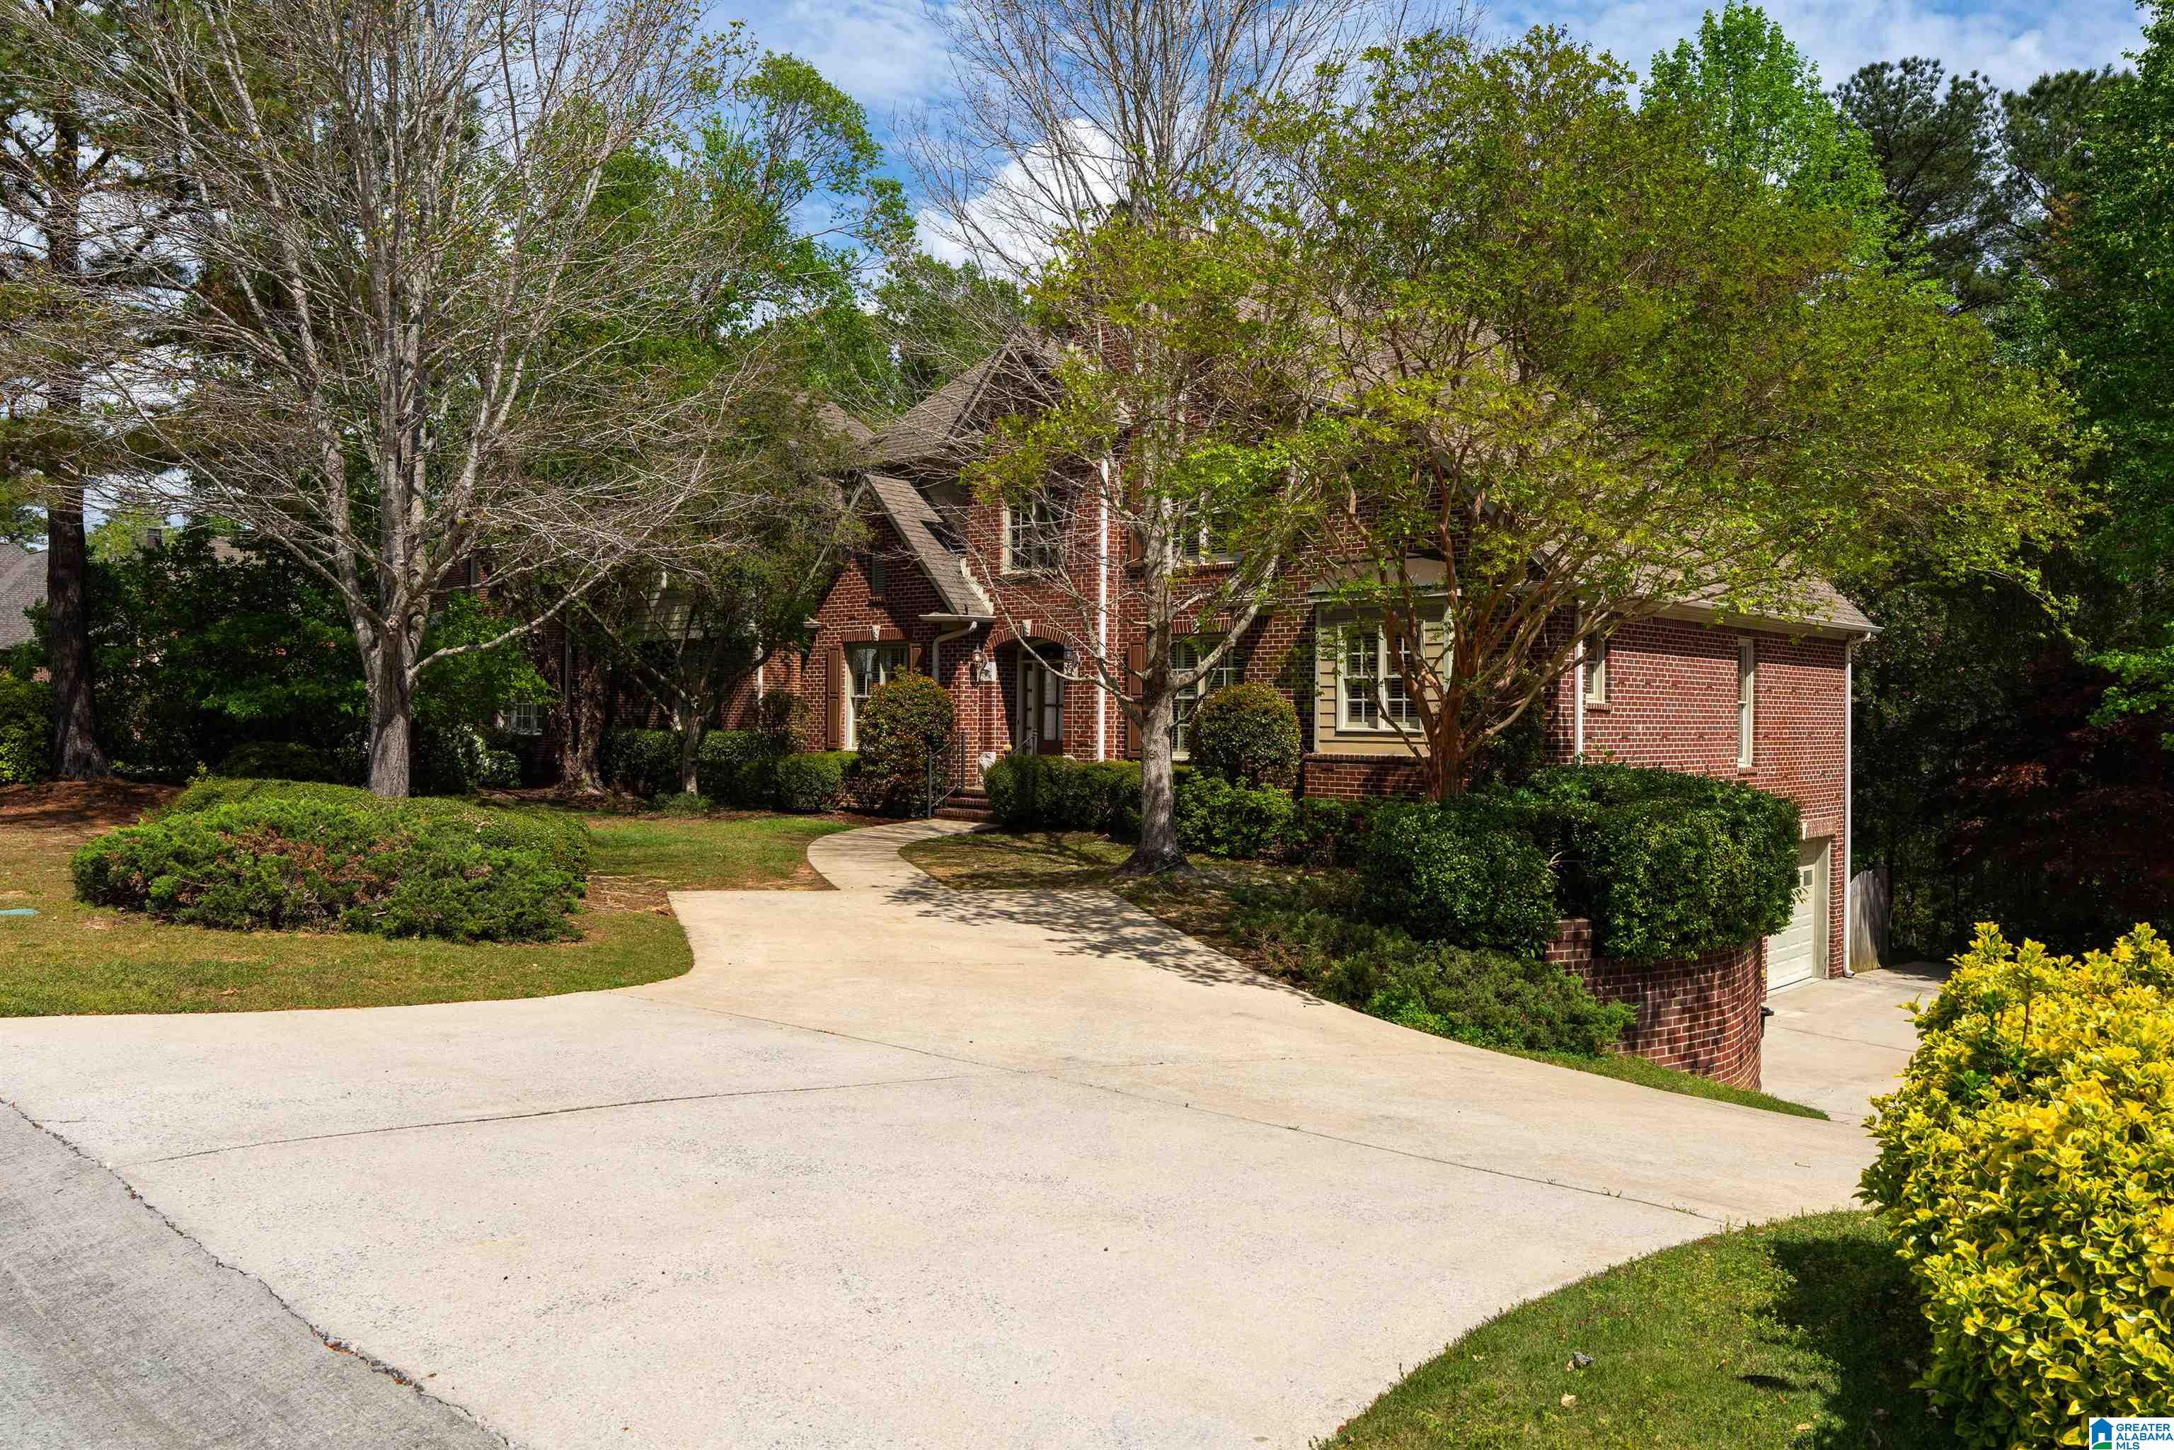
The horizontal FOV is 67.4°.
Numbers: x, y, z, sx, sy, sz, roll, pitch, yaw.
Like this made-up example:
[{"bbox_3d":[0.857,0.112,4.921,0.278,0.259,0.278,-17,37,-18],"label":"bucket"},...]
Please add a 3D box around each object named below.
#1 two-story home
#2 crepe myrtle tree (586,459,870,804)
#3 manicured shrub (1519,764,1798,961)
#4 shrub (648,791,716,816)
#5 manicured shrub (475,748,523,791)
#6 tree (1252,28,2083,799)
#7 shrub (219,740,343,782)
[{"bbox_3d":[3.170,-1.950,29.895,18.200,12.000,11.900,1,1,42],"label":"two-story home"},{"bbox_3d":[-6.300,-1.630,28.000,4.800,6.000,4.700,1,0,-13],"label":"crepe myrtle tree"},{"bbox_3d":[5.600,1.220,15.800,2.400,1.450,3.600,1,0,20],"label":"manicured shrub"},{"bbox_3d":[-6.520,1.260,26.300,1.080,0.400,0.950,1,0,-14],"label":"shrub"},{"bbox_3d":[-9.730,0.720,27.000,0.760,0.740,0.760,0,0,-20],"label":"manicured shrub"},{"bbox_3d":[5.650,-2.500,16.000,7.600,8.200,7.200,1,0,19],"label":"tree"},{"bbox_3d":[-11.650,0.600,23.500,1.800,0.850,1.600,0,0,-26],"label":"shrub"}]

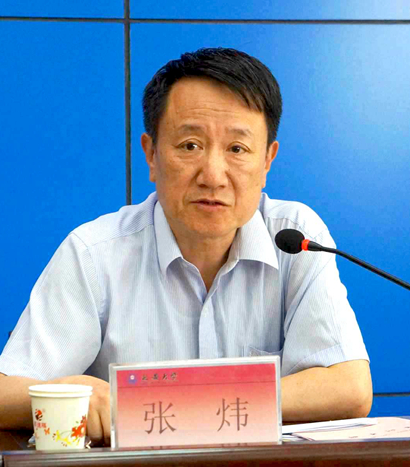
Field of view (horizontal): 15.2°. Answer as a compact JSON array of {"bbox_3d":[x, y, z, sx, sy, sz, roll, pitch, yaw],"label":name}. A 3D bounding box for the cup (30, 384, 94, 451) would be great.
[{"bbox_3d":[-0.167,0.220,1.790,0.074,0.078,0.074,-1,1,-6],"label":"cup"}]

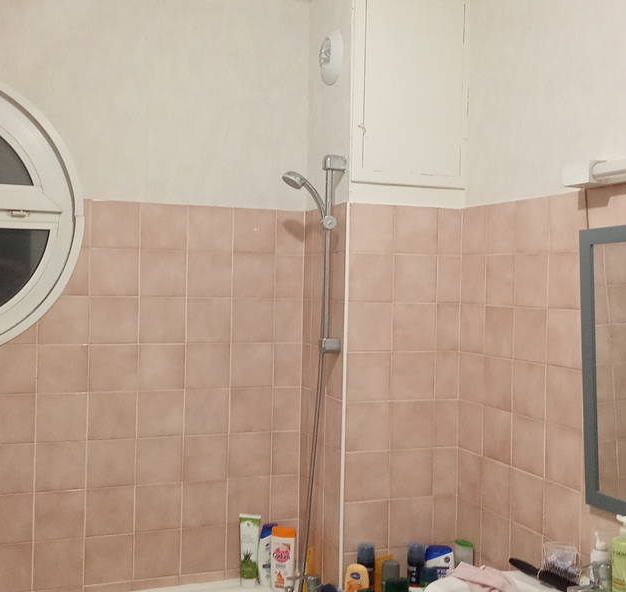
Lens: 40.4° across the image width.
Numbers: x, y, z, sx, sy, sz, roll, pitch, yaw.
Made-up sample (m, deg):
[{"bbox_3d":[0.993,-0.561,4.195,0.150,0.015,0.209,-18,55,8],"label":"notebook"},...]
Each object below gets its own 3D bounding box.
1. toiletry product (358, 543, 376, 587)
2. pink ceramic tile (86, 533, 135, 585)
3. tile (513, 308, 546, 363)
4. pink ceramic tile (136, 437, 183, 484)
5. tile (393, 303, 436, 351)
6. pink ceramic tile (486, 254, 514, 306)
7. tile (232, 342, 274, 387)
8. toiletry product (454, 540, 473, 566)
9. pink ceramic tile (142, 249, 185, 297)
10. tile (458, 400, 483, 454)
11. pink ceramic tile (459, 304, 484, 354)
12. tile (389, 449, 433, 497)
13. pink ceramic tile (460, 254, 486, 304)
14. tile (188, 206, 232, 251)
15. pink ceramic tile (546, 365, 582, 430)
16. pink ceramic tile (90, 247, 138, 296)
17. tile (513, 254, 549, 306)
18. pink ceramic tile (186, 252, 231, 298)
[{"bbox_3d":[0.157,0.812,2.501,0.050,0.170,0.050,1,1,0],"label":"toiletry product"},{"bbox_3d":[-0.643,0.835,2.694,0.150,0.150,0.010,1,1,-21],"label":"pink ceramic tile"},{"bbox_3d":[0.604,0.109,2.349,0.010,0.149,0.149,1,1,-21],"label":"tile"},{"bbox_3d":[-0.494,0.532,2.741,0.149,0.149,0.009,1,1,-21],"label":"pink ceramic tile"},{"bbox_3d":[0.308,0.096,2.597,0.148,0.147,0.010,1,1,-21],"label":"tile"},{"bbox_3d":[0.548,-0.044,2.467,0.010,0.148,0.148,1,1,-21],"label":"pink ceramic tile"},{"bbox_3d":[-0.205,0.234,2.852,0.149,0.149,0.010,1,1,-21],"label":"tile"},{"bbox_3d":[0.448,0.835,2.541,0.065,0.200,0.040,2,1,38],"label":"toiletry product"},{"bbox_3d":[-0.488,-0.075,2.767,0.150,0.150,0.010,1,1,-21],"label":"pink ceramic tile"},{"bbox_3d":[0.491,0.407,2.632,0.010,0.149,0.144,1,1,-21],"label":"tile"},{"bbox_3d":[0.496,0.104,2.629,0.010,0.149,0.144,1,1,-21],"label":"pink ceramic tile"},{"bbox_3d":[0.305,0.553,2.646,0.149,0.149,0.009,1,1,-21],"label":"tile"},{"bbox_3d":[0.504,-0.049,2.653,0.010,0.150,0.142,1,1,-21],"label":"pink ceramic tile"},{"bbox_3d":[-0.334,-0.220,2.765,0.148,0.148,0.010,1,1,-21],"label":"tile"},{"bbox_3d":[0.660,0.265,2.231,0.010,0.150,0.150,1,1,-21],"label":"pink ceramic tile"},{"bbox_3d":[-0.624,-0.077,2.686,0.150,0.150,0.010,1,1,-21],"label":"pink ceramic tile"},{"bbox_3d":[0.606,-0.042,2.344,0.009,0.149,0.149,1,1,-21],"label":"tile"},{"bbox_3d":[-0.335,-0.072,2.756,0.148,0.148,0.010,1,1,-21],"label":"pink ceramic tile"}]

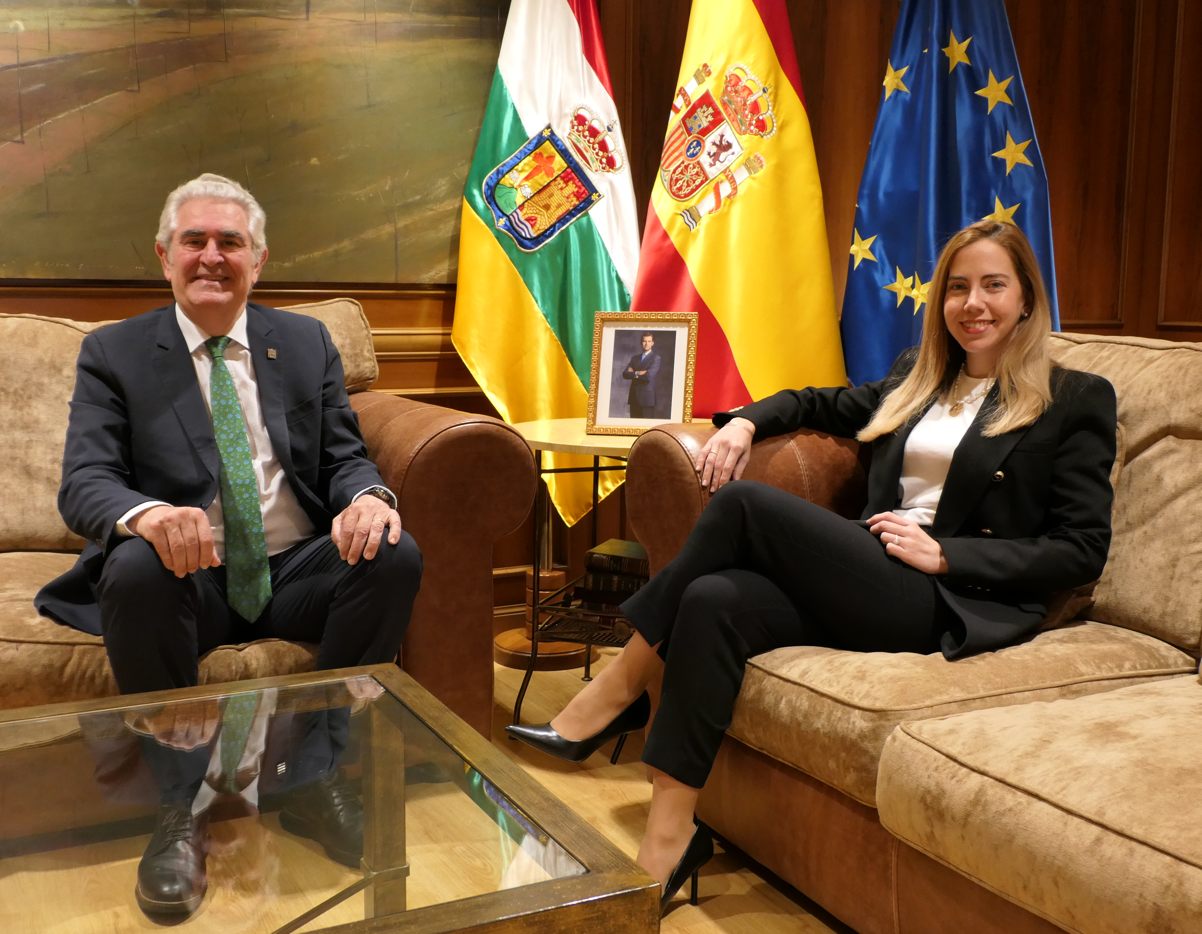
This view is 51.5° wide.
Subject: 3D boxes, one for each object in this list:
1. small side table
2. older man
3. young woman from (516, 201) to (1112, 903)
[{"bbox_3d":[0.098,0.255,2.920,0.700,0.670,0.700,3,8,19],"label":"small side table"},{"bbox_3d":[-0.700,0.060,2.271,0.640,1.210,0.870,-3,8,-25],"label":"older man"},{"bbox_3d":[0.384,0.141,2.044,0.940,1.120,0.620,-6,9,-40],"label":"young woman"}]

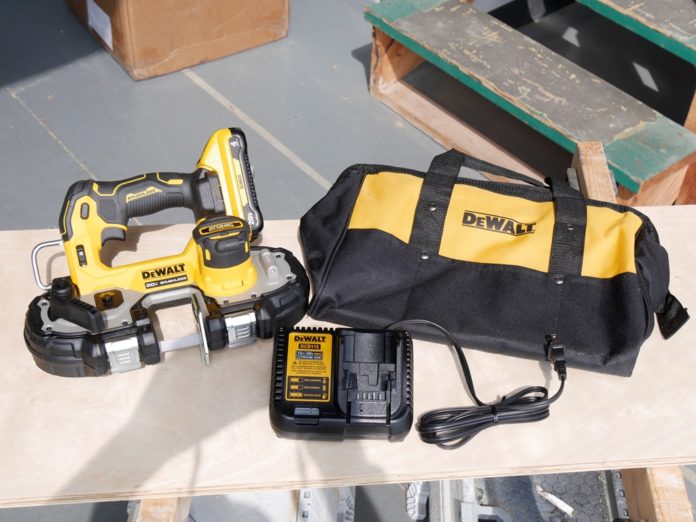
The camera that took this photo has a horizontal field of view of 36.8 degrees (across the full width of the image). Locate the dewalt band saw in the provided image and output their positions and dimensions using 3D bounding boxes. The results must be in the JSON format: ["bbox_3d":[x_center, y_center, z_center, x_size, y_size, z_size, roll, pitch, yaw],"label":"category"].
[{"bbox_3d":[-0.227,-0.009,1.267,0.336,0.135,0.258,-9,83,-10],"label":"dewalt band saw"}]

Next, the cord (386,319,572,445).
[{"bbox_3d":[0.155,0.138,1.231,0.217,0.040,0.166,1,47,-1],"label":"cord"}]

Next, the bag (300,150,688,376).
[{"bbox_3d":[0.172,-0.021,1.282,0.467,0.183,0.182,11,48,8],"label":"bag"}]

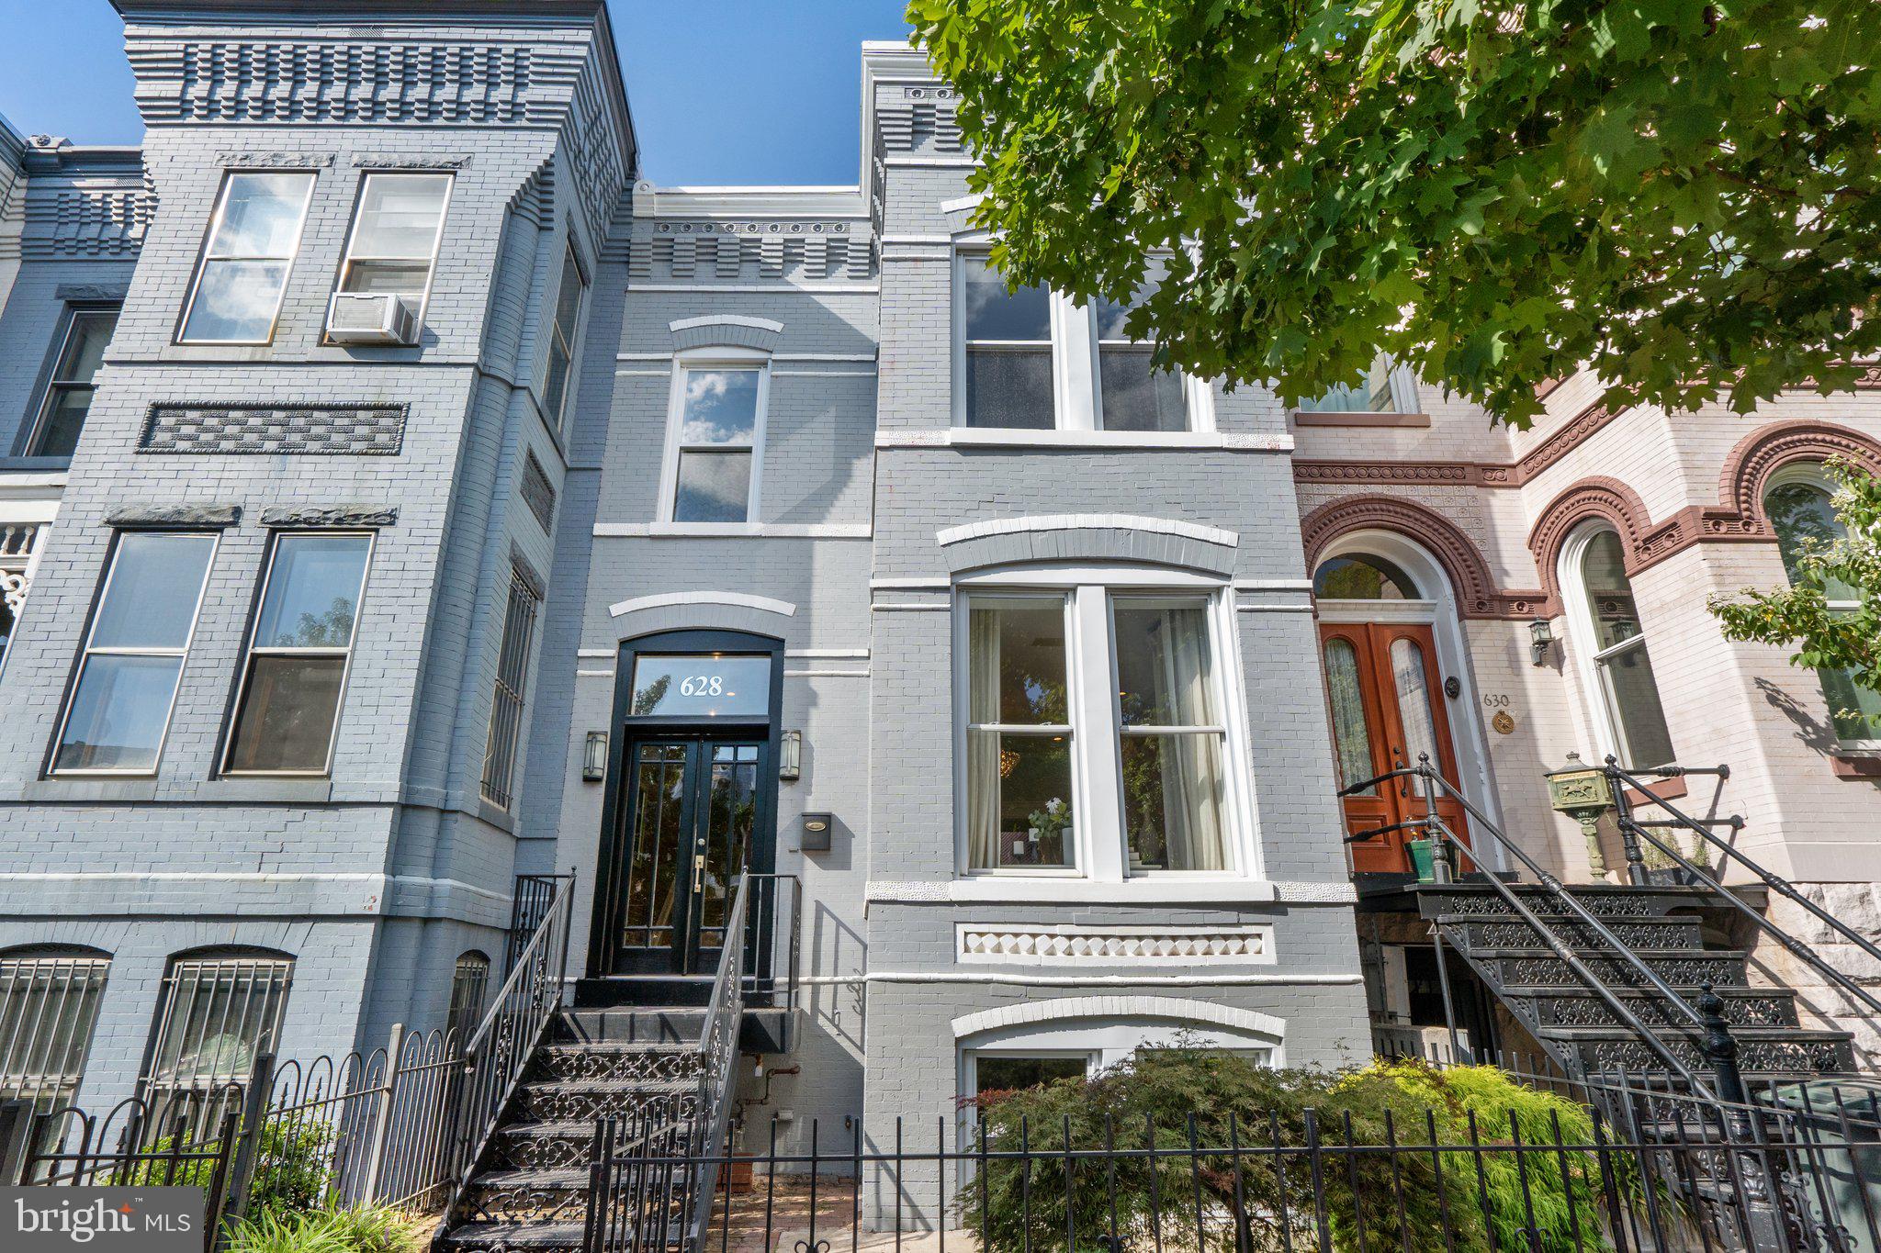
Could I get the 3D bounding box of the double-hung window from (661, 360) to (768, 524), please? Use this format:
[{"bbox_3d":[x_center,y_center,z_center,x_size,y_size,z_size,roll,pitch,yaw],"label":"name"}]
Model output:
[{"bbox_3d":[-2.137,-1.786,8.014,0.928,1.723,0.110,0,-15,-1],"label":"double-hung window"}]

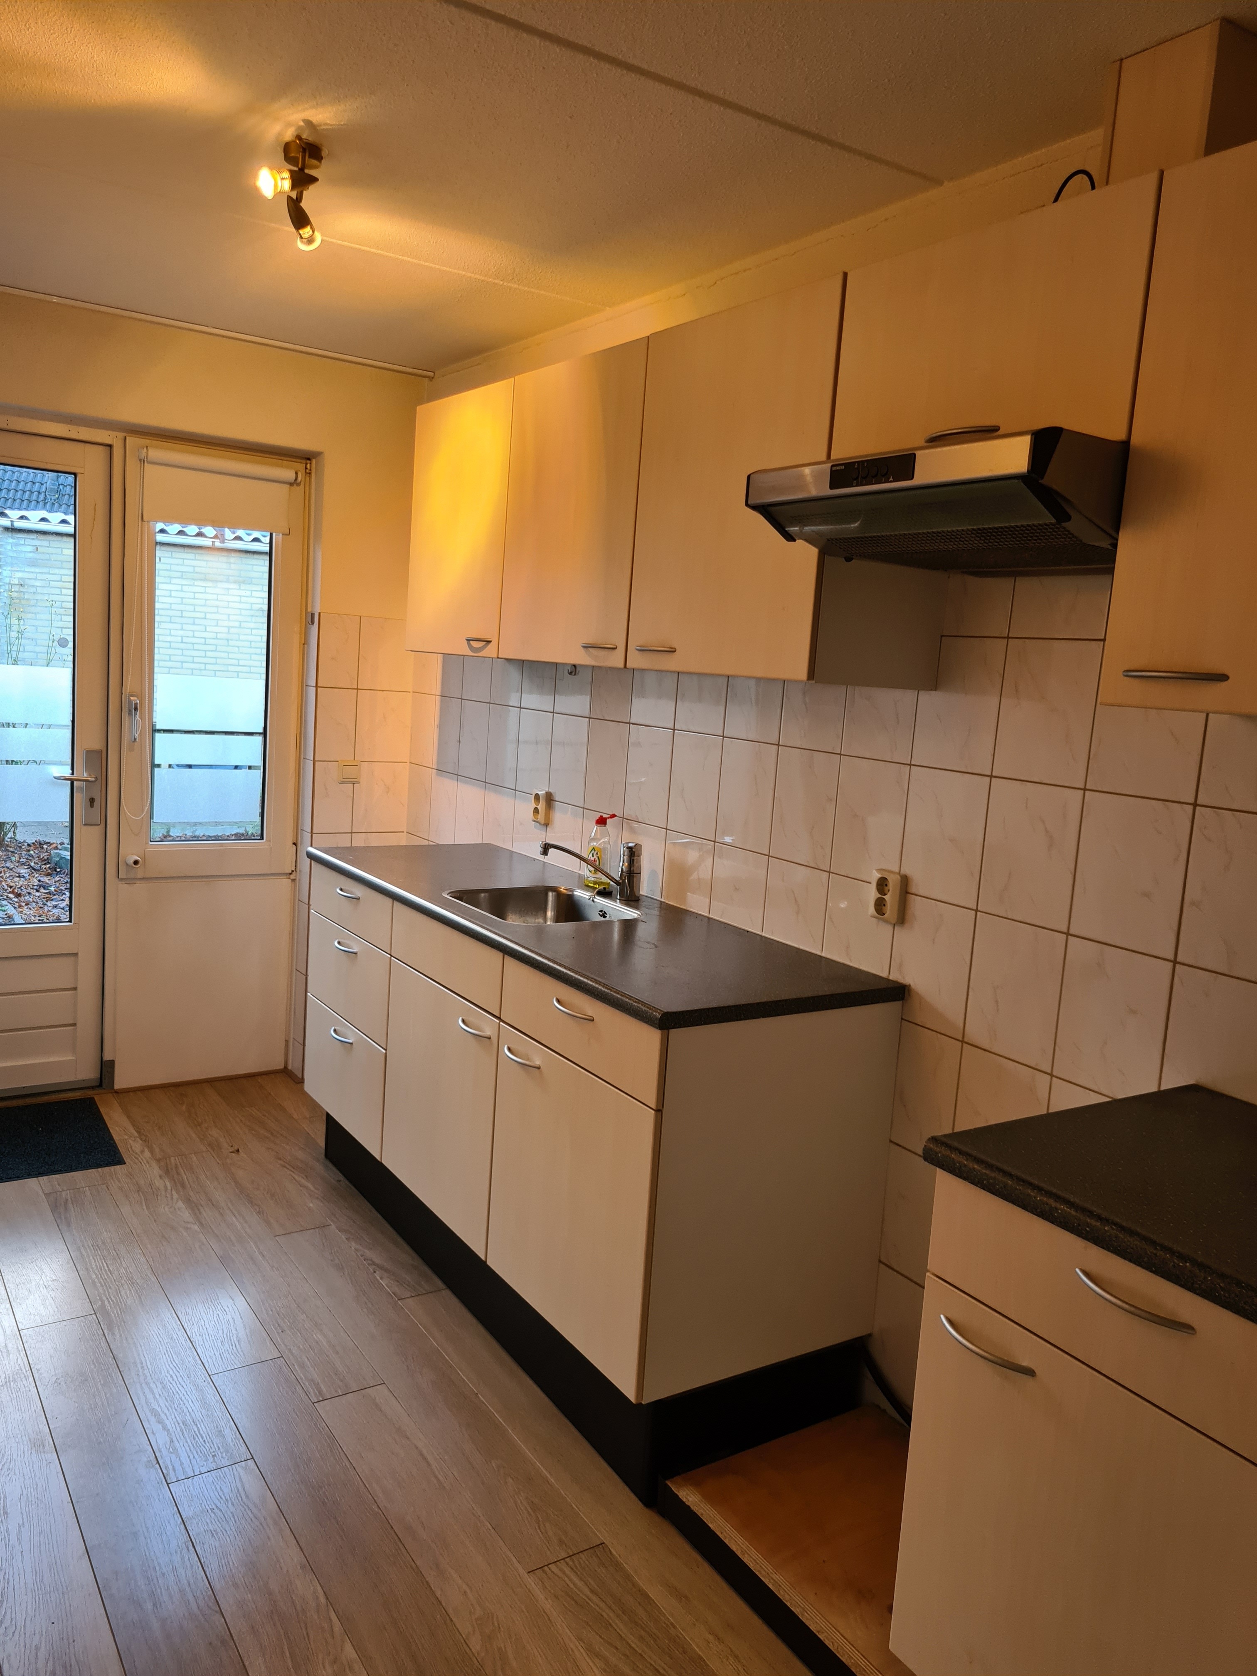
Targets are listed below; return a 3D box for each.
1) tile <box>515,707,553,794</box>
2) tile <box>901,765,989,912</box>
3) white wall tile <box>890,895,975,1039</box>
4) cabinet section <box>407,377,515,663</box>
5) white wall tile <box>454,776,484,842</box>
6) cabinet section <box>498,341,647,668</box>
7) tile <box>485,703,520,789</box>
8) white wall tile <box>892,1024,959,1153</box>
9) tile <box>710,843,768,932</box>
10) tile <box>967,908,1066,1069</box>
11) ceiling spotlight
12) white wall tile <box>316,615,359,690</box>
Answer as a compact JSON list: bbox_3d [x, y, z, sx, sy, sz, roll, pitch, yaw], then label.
[{"bbox_3d":[-0.271,-0.250,3.691,0.009,0.247,0.198,-1,10,-33],"label":"tile"},{"bbox_3d":[0.597,-0.004,2.370,0.009,0.247,0.198,-1,10,-33],"label":"tile"},{"bbox_3d":[0.585,0.243,2.421,0.010,0.247,0.200,-1,10,-33],"label":"white wall tile"},{"bbox_3d":[-0.332,-0.849,3.507,0.328,0.688,0.599,-1,9,-33],"label":"cabinet section"},{"bbox_3d":[-0.516,-0.066,4.132,0.010,0.250,0.201,-1,10,-33],"label":"white wall tile"},{"bbox_3d":[-0.007,-0.757,3.012,0.328,0.688,0.599,-1,9,-33],"label":"cabinet section"},{"bbox_3d":[-0.382,-0.283,3.884,0.010,0.247,0.200,-1,10,-33],"label":"tile"},{"bbox_3d":[0.570,0.492,2.472,0.009,0.248,0.200,-1,9,-33],"label":"white wall tile"},{"bbox_3d":[0.258,0.151,2.938,0.009,0.248,0.200,-1,9,-33],"label":"tile"},{"bbox_3d":[0.698,0.275,2.270,0.009,0.248,0.200,-1,9,-33],"label":"tile"},{"bbox_3d":[-0.649,-1.236,2.413,0.125,0.150,0.290,2,8,-15],"label":"ceiling spotlight"},{"bbox_3d":[-0.981,-0.631,4.262,0.143,0.246,0.009,-1,10,-33],"label":"white wall tile"}]

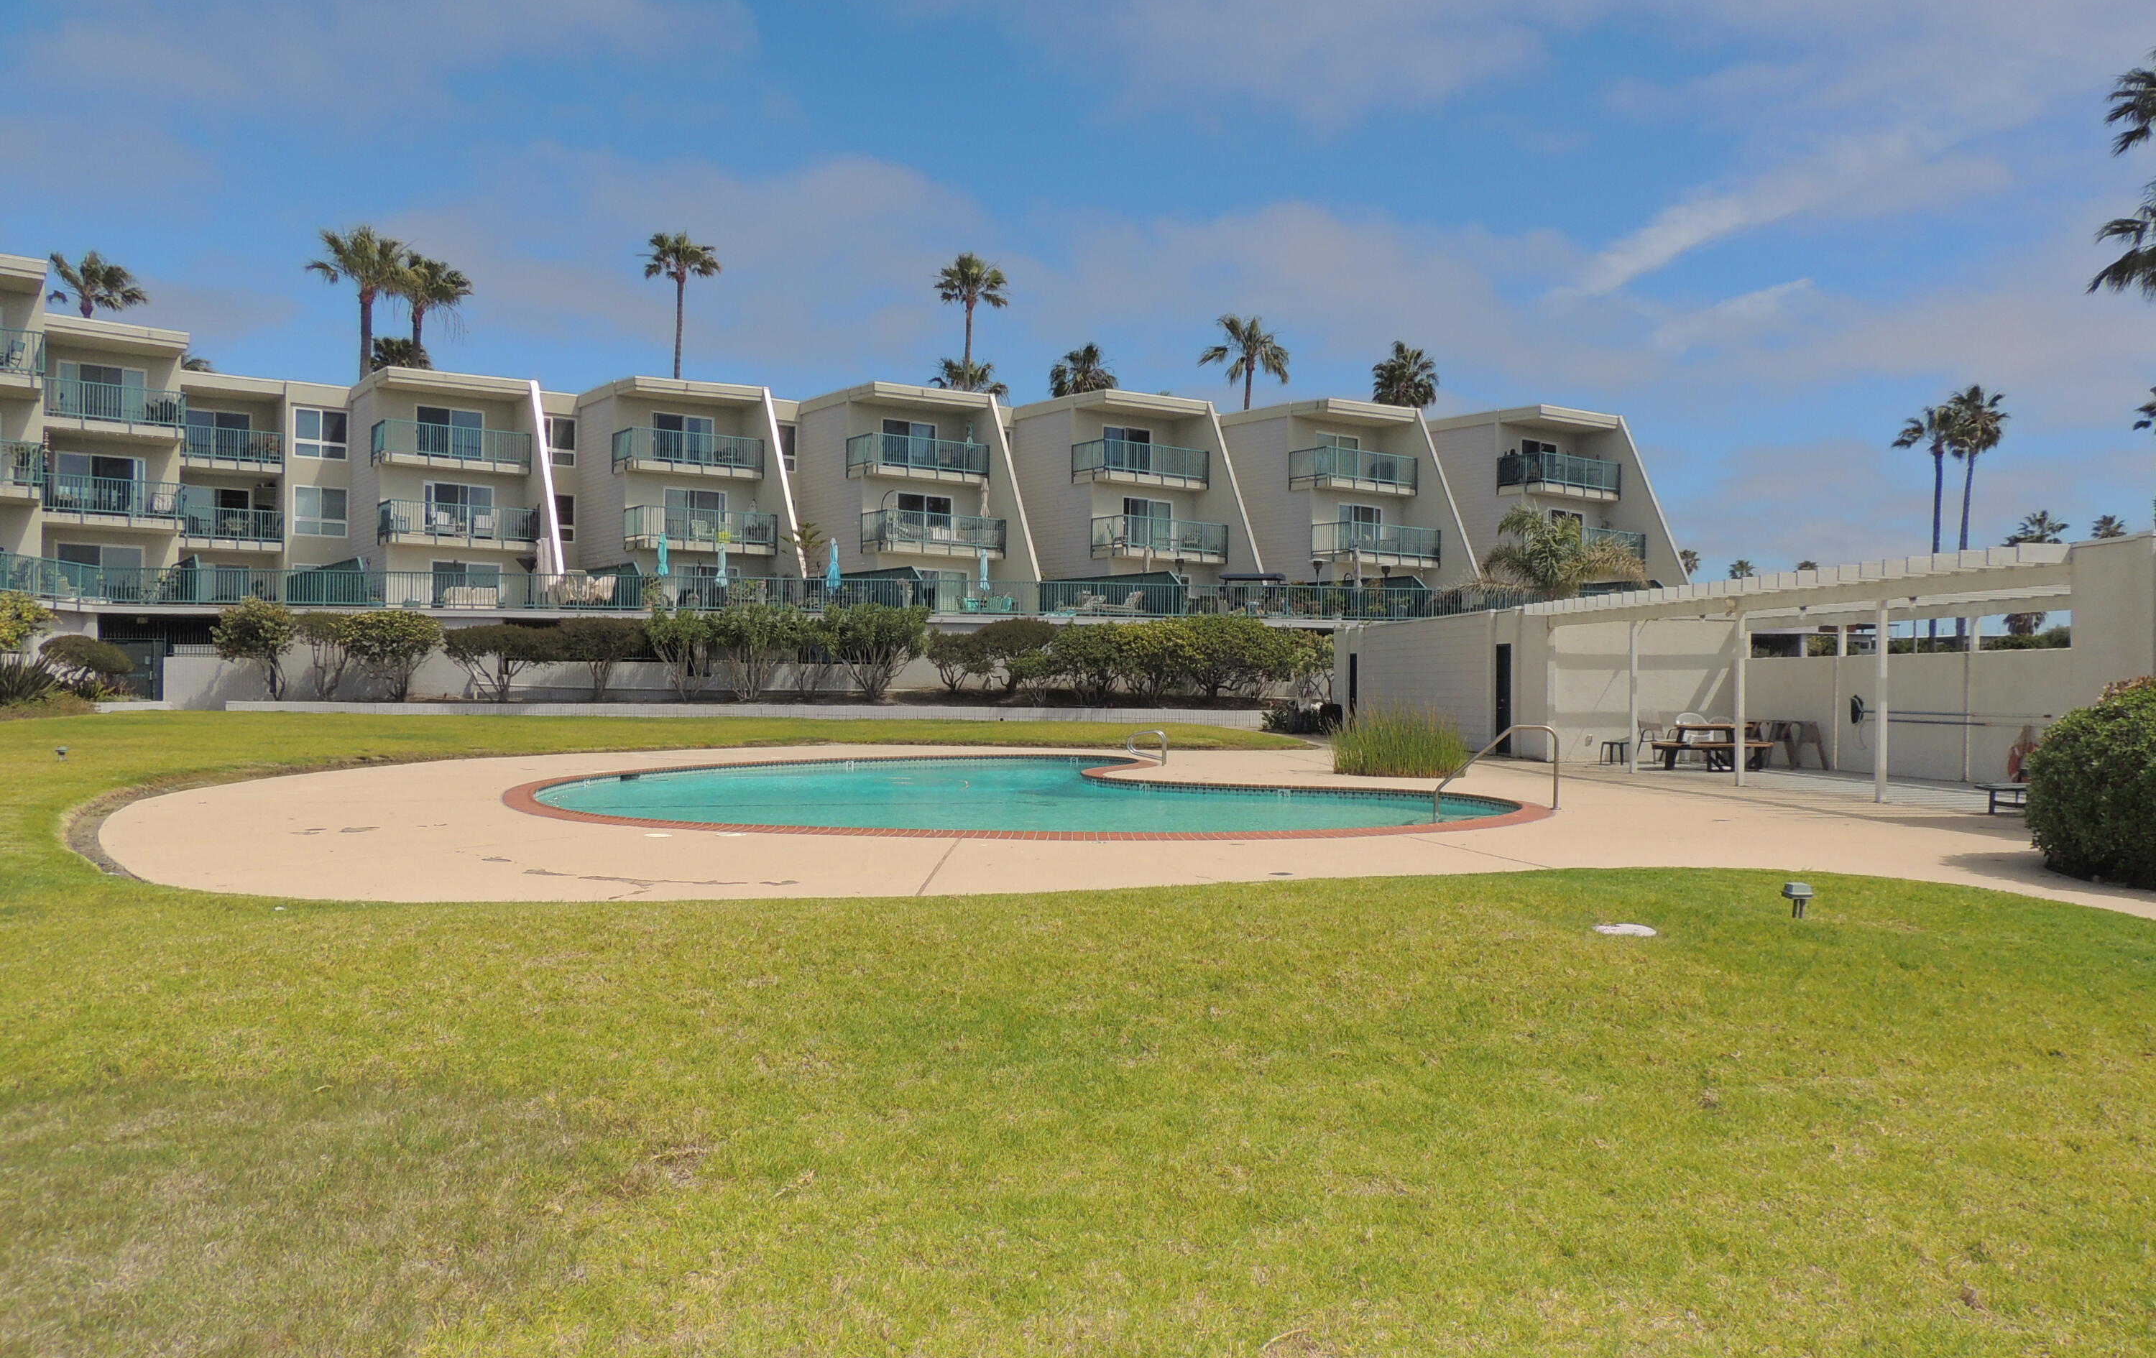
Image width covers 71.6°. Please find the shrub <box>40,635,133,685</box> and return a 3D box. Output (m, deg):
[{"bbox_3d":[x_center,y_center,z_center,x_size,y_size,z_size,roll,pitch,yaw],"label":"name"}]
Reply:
[{"bbox_3d":[-29.201,-0.483,44.000,2.727,1.661,2.300,1,0,0],"label":"shrub"}]

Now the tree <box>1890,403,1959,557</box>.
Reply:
[{"bbox_3d":[42.604,-5.811,74.978,3.634,16.012,3.634,1,0,0],"label":"tree"}]

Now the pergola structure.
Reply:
[{"bbox_3d":[10.880,0.095,21.100,4.450,2.820,11.850,1,0,-7],"label":"pergola structure"}]

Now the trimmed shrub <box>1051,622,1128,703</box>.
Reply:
[{"bbox_3d":[0.369,-0.475,46.827,2.374,2.480,2.256,1,0,-7],"label":"trimmed shrub"}]

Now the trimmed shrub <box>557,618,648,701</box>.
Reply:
[{"bbox_3d":[-14.324,-0.583,45.000,2.738,2.535,2.500,1,0,0],"label":"trimmed shrub"}]

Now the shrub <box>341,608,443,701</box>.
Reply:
[{"bbox_3d":[-20.395,-0.726,44.418,3.003,2.803,2.853,1,0,-7],"label":"shrub"}]

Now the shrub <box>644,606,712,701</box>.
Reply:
[{"bbox_3d":[-11.989,-0.757,44.800,2.019,2.776,2.000,1,0,0],"label":"shrub"}]

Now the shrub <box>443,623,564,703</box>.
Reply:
[{"bbox_3d":[-17.220,-0.480,44.817,3.585,2.424,2.900,1,0,-7],"label":"shrub"}]

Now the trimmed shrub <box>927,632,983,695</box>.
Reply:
[{"bbox_3d":[-3.759,-0.533,47.316,2.026,1.973,1.925,1,0,-7],"label":"trimmed shrub"}]

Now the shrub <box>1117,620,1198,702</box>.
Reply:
[{"bbox_3d":[2.398,-0.530,44.800,2.423,2.423,2.300,1,0,0],"label":"shrub"}]

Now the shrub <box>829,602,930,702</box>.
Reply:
[{"bbox_3d":[-6.144,-0.833,46.208,3.176,3.072,2.900,1,0,-7],"label":"shrub"}]

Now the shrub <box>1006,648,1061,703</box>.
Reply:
[{"bbox_3d":[-1.386,-0.105,46.404,1.778,1.725,1.689,1,0,-7],"label":"shrub"}]

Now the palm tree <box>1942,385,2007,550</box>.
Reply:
[{"bbox_3d":[45.008,-6.265,74.976,3.211,16.963,3.211,1,0,0],"label":"palm tree"}]

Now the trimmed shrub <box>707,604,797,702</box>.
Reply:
[{"bbox_3d":[-9.970,-0.799,45.728,2.782,2.988,2.643,1,0,-7],"label":"trimmed shrub"}]

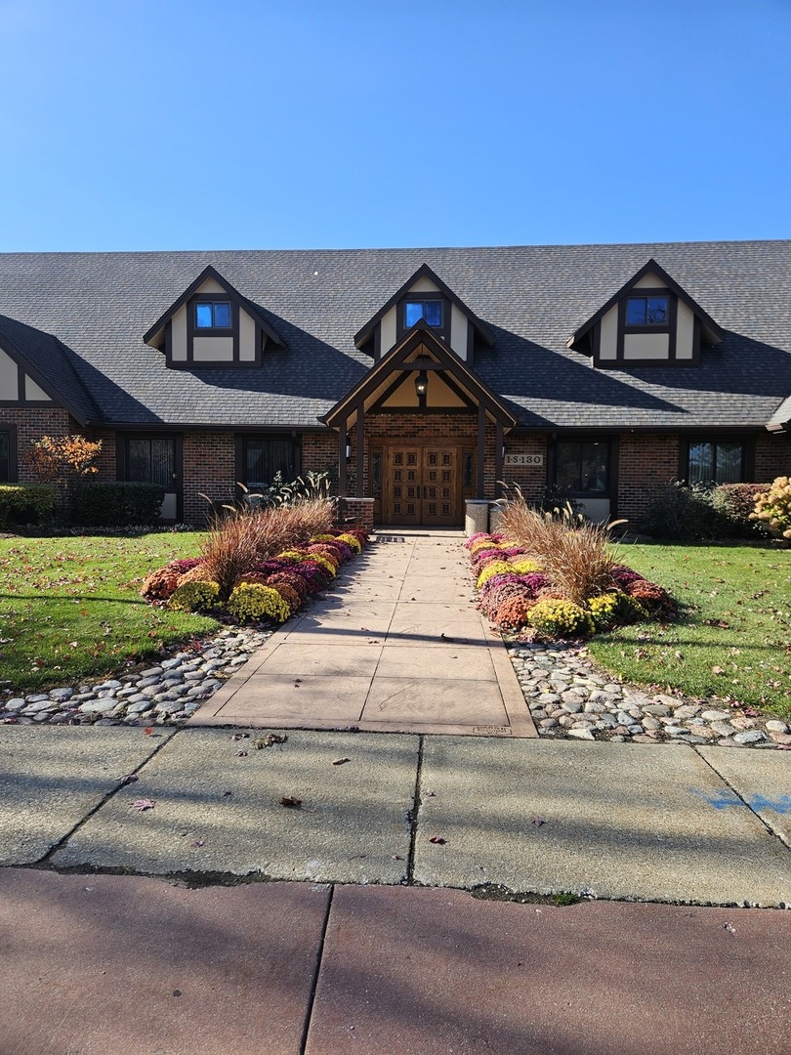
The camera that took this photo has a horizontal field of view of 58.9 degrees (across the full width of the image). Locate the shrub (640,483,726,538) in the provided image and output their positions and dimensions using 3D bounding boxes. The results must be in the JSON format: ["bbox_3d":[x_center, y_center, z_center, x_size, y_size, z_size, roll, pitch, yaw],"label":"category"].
[{"bbox_3d":[6.930,-0.400,16.900,1.900,1.380,1.600,1,3,6],"label":"shrub"}]

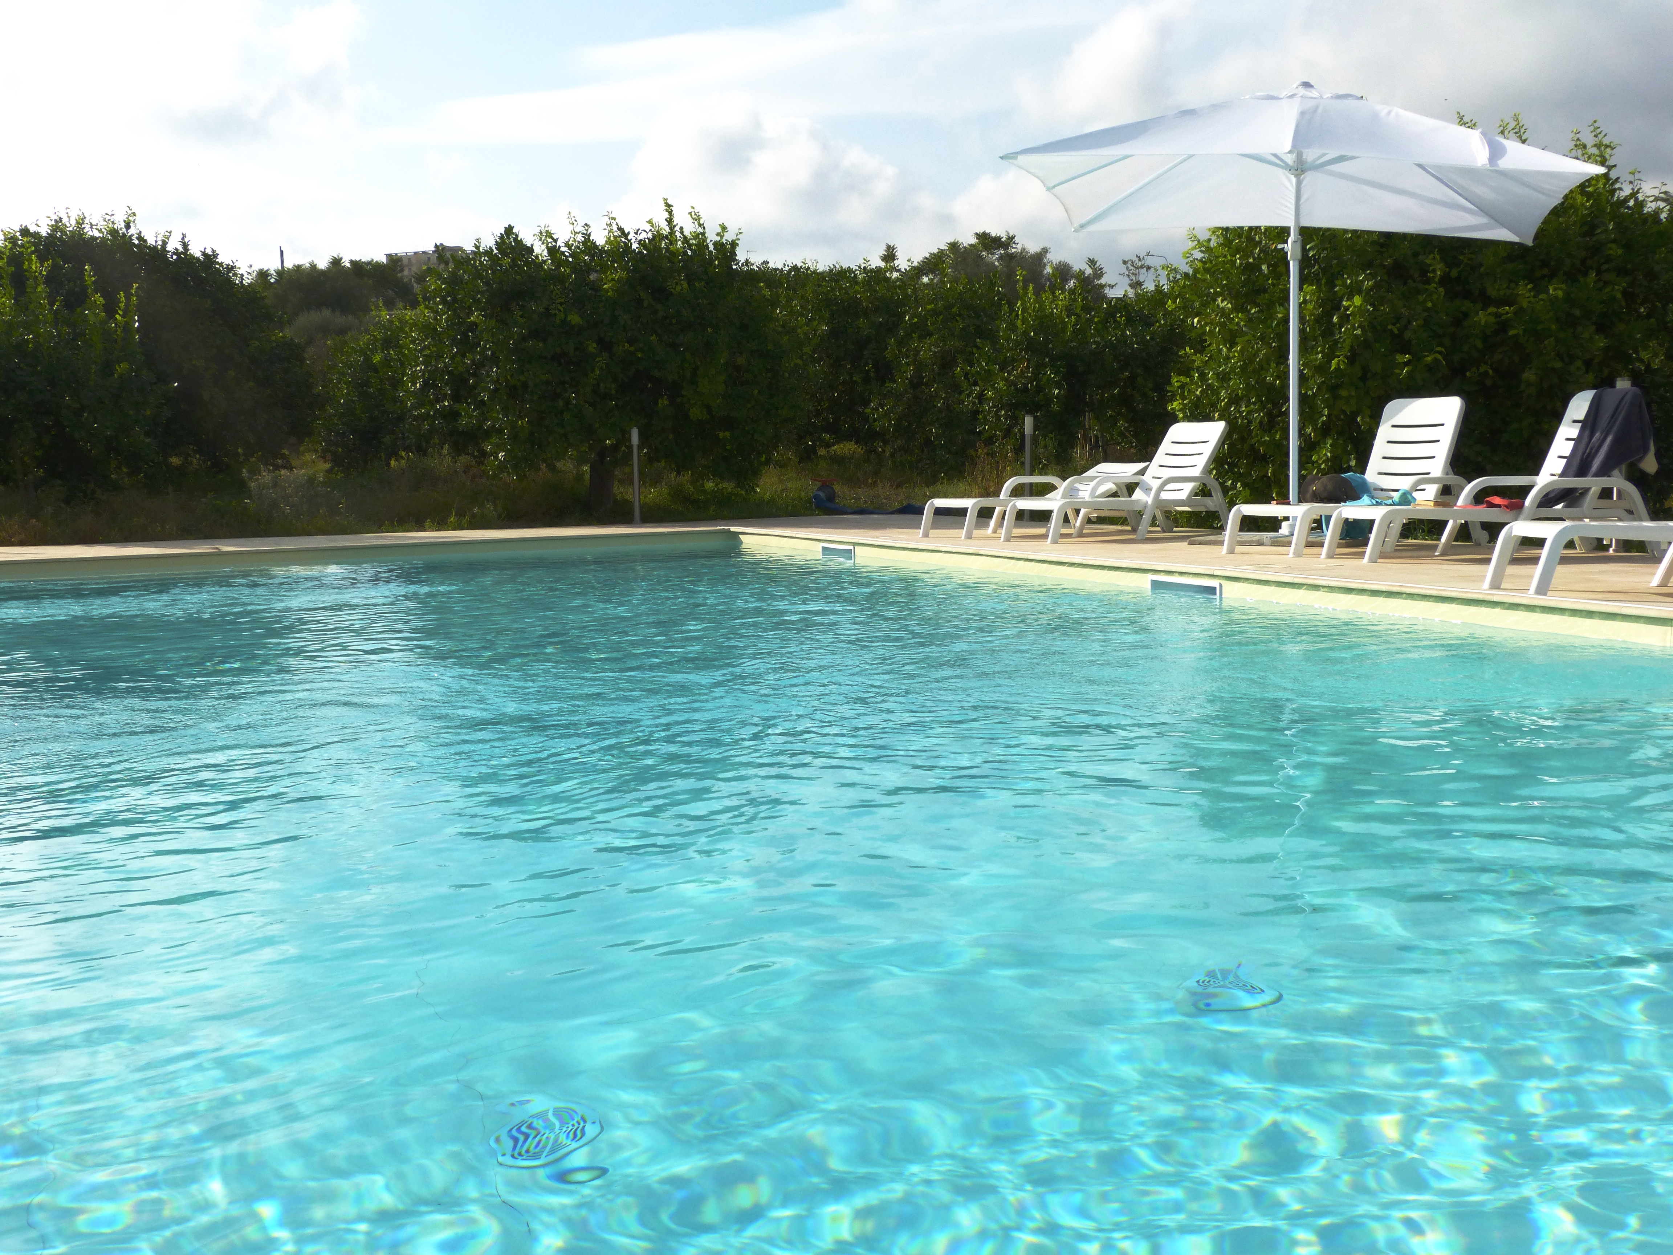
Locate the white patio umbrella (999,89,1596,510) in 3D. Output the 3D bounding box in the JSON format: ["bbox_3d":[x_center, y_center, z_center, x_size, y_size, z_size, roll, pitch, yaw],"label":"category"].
[{"bbox_3d":[2.963,-2.035,10.982,3.233,2.923,3.233,1,6,16],"label":"white patio umbrella"}]

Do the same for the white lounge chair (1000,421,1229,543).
[{"bbox_3d":[1.924,-1.000,11.515,1.685,0.782,0.673,-4,7,-34],"label":"white lounge chair"}]

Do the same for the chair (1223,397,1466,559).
[{"bbox_3d":[2.993,-0.881,9.752,1.680,0.864,0.673,-5,7,-36],"label":"chair"}]

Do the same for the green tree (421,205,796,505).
[{"bbox_3d":[-2.634,-2.944,18.723,4.000,3.250,3.800,-1,6,0],"label":"green tree"}]

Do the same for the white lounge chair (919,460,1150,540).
[{"bbox_3d":[1.489,-0.939,12.344,1.892,0.509,0.673,-5,7,-37],"label":"white lounge chair"}]

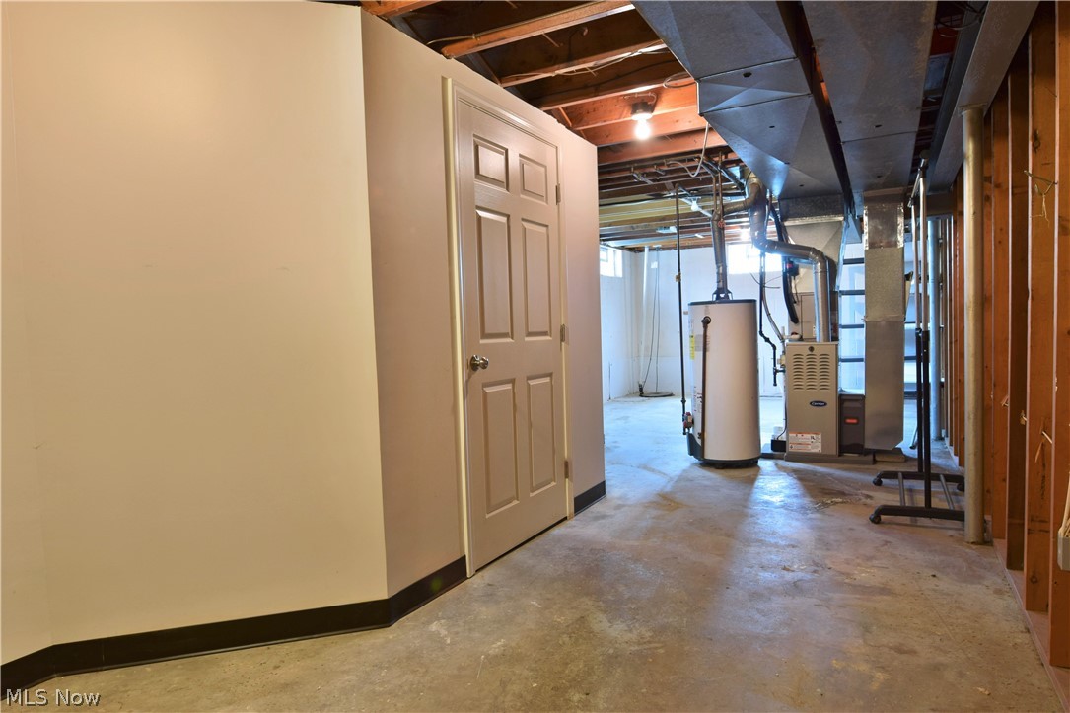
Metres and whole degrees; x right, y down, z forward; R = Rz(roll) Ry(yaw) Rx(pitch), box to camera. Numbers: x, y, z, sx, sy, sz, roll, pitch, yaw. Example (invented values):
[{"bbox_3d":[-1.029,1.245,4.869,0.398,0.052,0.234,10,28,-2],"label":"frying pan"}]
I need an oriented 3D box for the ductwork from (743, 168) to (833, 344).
[{"bbox_3d":[1.984,-0.788,4.872,0.650,1.360,0.280,0,3,30],"label":"ductwork"}]

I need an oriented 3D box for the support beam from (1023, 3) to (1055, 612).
[{"bbox_3d":[1.751,-0.179,2.148,0.090,2.157,0.040,0,3,30],"label":"support beam"}]

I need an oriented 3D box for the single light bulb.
[{"bbox_3d":[0.590,-1.244,3.415,0.075,0.115,0.075,0,3,30],"label":"single light bulb"}]

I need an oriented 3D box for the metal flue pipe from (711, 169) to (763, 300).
[{"bbox_3d":[1.557,-0.907,4.804,0.380,0.940,0.220,0,3,30],"label":"metal flue pipe"}]

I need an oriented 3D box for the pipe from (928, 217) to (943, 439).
[{"bbox_3d":[3.499,-0.242,5.454,0.080,1.933,0.080,-2,3,0],"label":"pipe"}]

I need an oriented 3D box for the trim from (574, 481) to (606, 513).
[{"bbox_3d":[0.337,0.856,3.798,0.015,0.100,0.473,0,3,30],"label":"trim"}]

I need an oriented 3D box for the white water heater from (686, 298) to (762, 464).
[{"bbox_3d":[1.479,0.197,4.851,0.500,1.243,0.500,-1,3,9],"label":"white water heater"}]

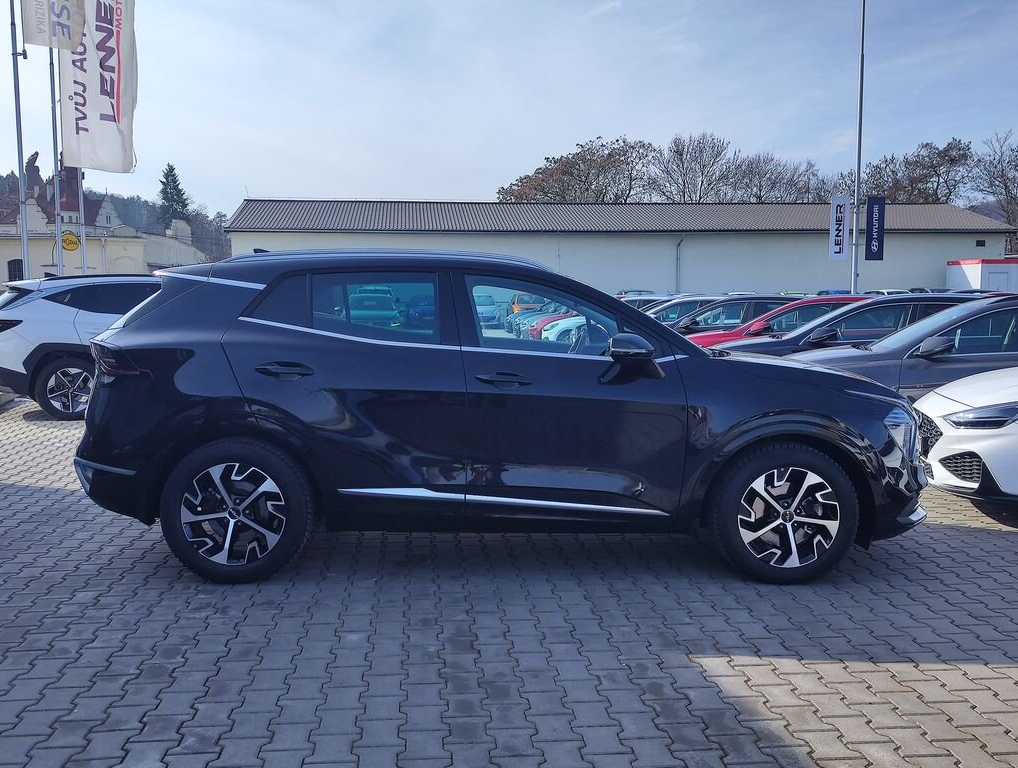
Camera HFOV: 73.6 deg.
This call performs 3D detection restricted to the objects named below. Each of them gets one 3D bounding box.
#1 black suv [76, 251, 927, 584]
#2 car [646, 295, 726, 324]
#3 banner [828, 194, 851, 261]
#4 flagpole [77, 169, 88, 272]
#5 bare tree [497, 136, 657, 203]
[{"bbox_3d":[0.008,0.060,4.136,4.515,1.650,1.900,0,7,-1],"label":"black suv"},{"bbox_3d":[3.900,-1.247,15.700,4.300,1.530,1.800,1,7,14],"label":"car"},{"bbox_3d":[7.492,-3.542,15.400,0.460,1.500,0.040,-1,7,-9],"label":"banner"},{"bbox_3d":[-9.400,-4.722,14.900,0.110,8.700,0.110,0,7,0],"label":"flagpole"},{"bbox_3d":[5.200,-11.189,52.000,11.500,12.800,11.000,0,7,0],"label":"bare tree"}]

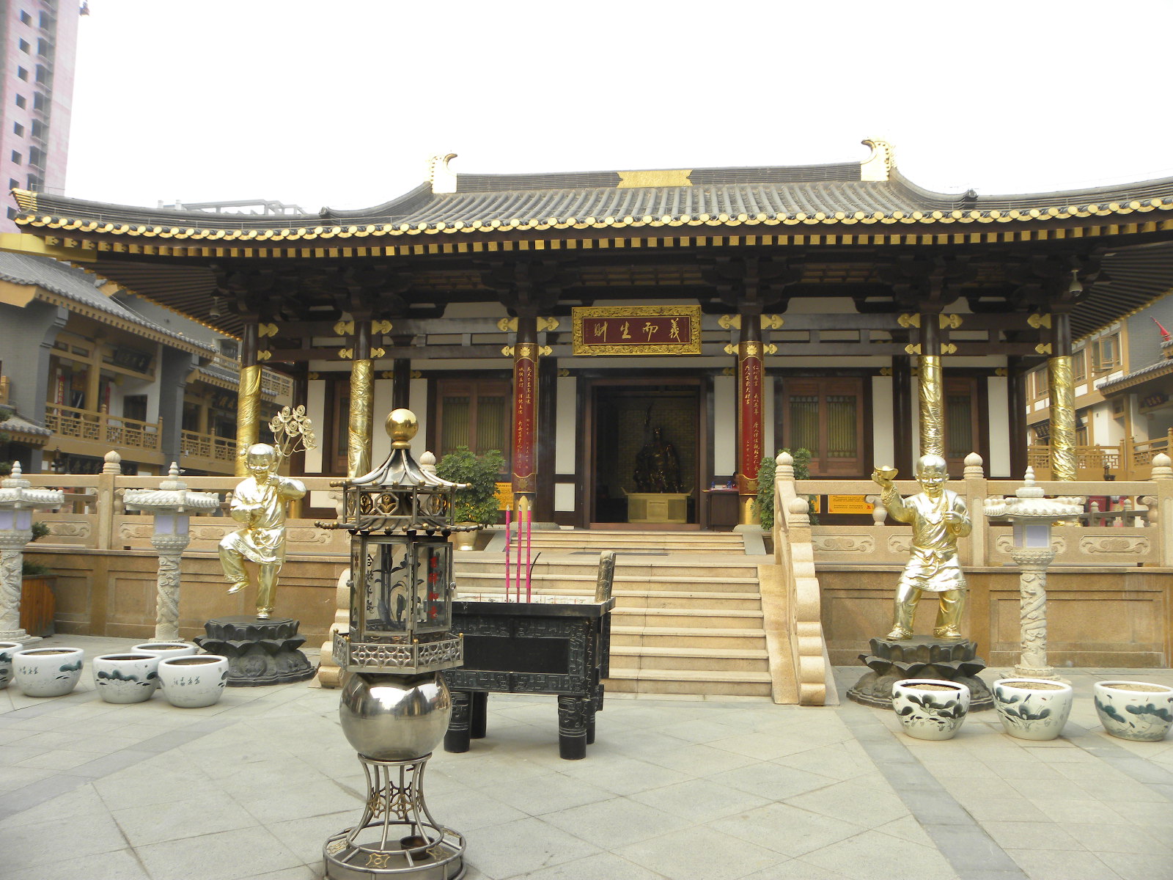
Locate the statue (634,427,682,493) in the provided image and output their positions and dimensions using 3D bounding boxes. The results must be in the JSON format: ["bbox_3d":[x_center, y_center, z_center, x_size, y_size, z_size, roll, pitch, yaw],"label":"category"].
[{"bbox_3d":[1.952,0.544,23.906,1.293,1.820,1.050,0,-6,7],"label":"statue"}]

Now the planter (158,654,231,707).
[{"bbox_3d":[-3.260,2.005,7.320,0.540,0.365,0.540,0,-6,7],"label":"planter"}]

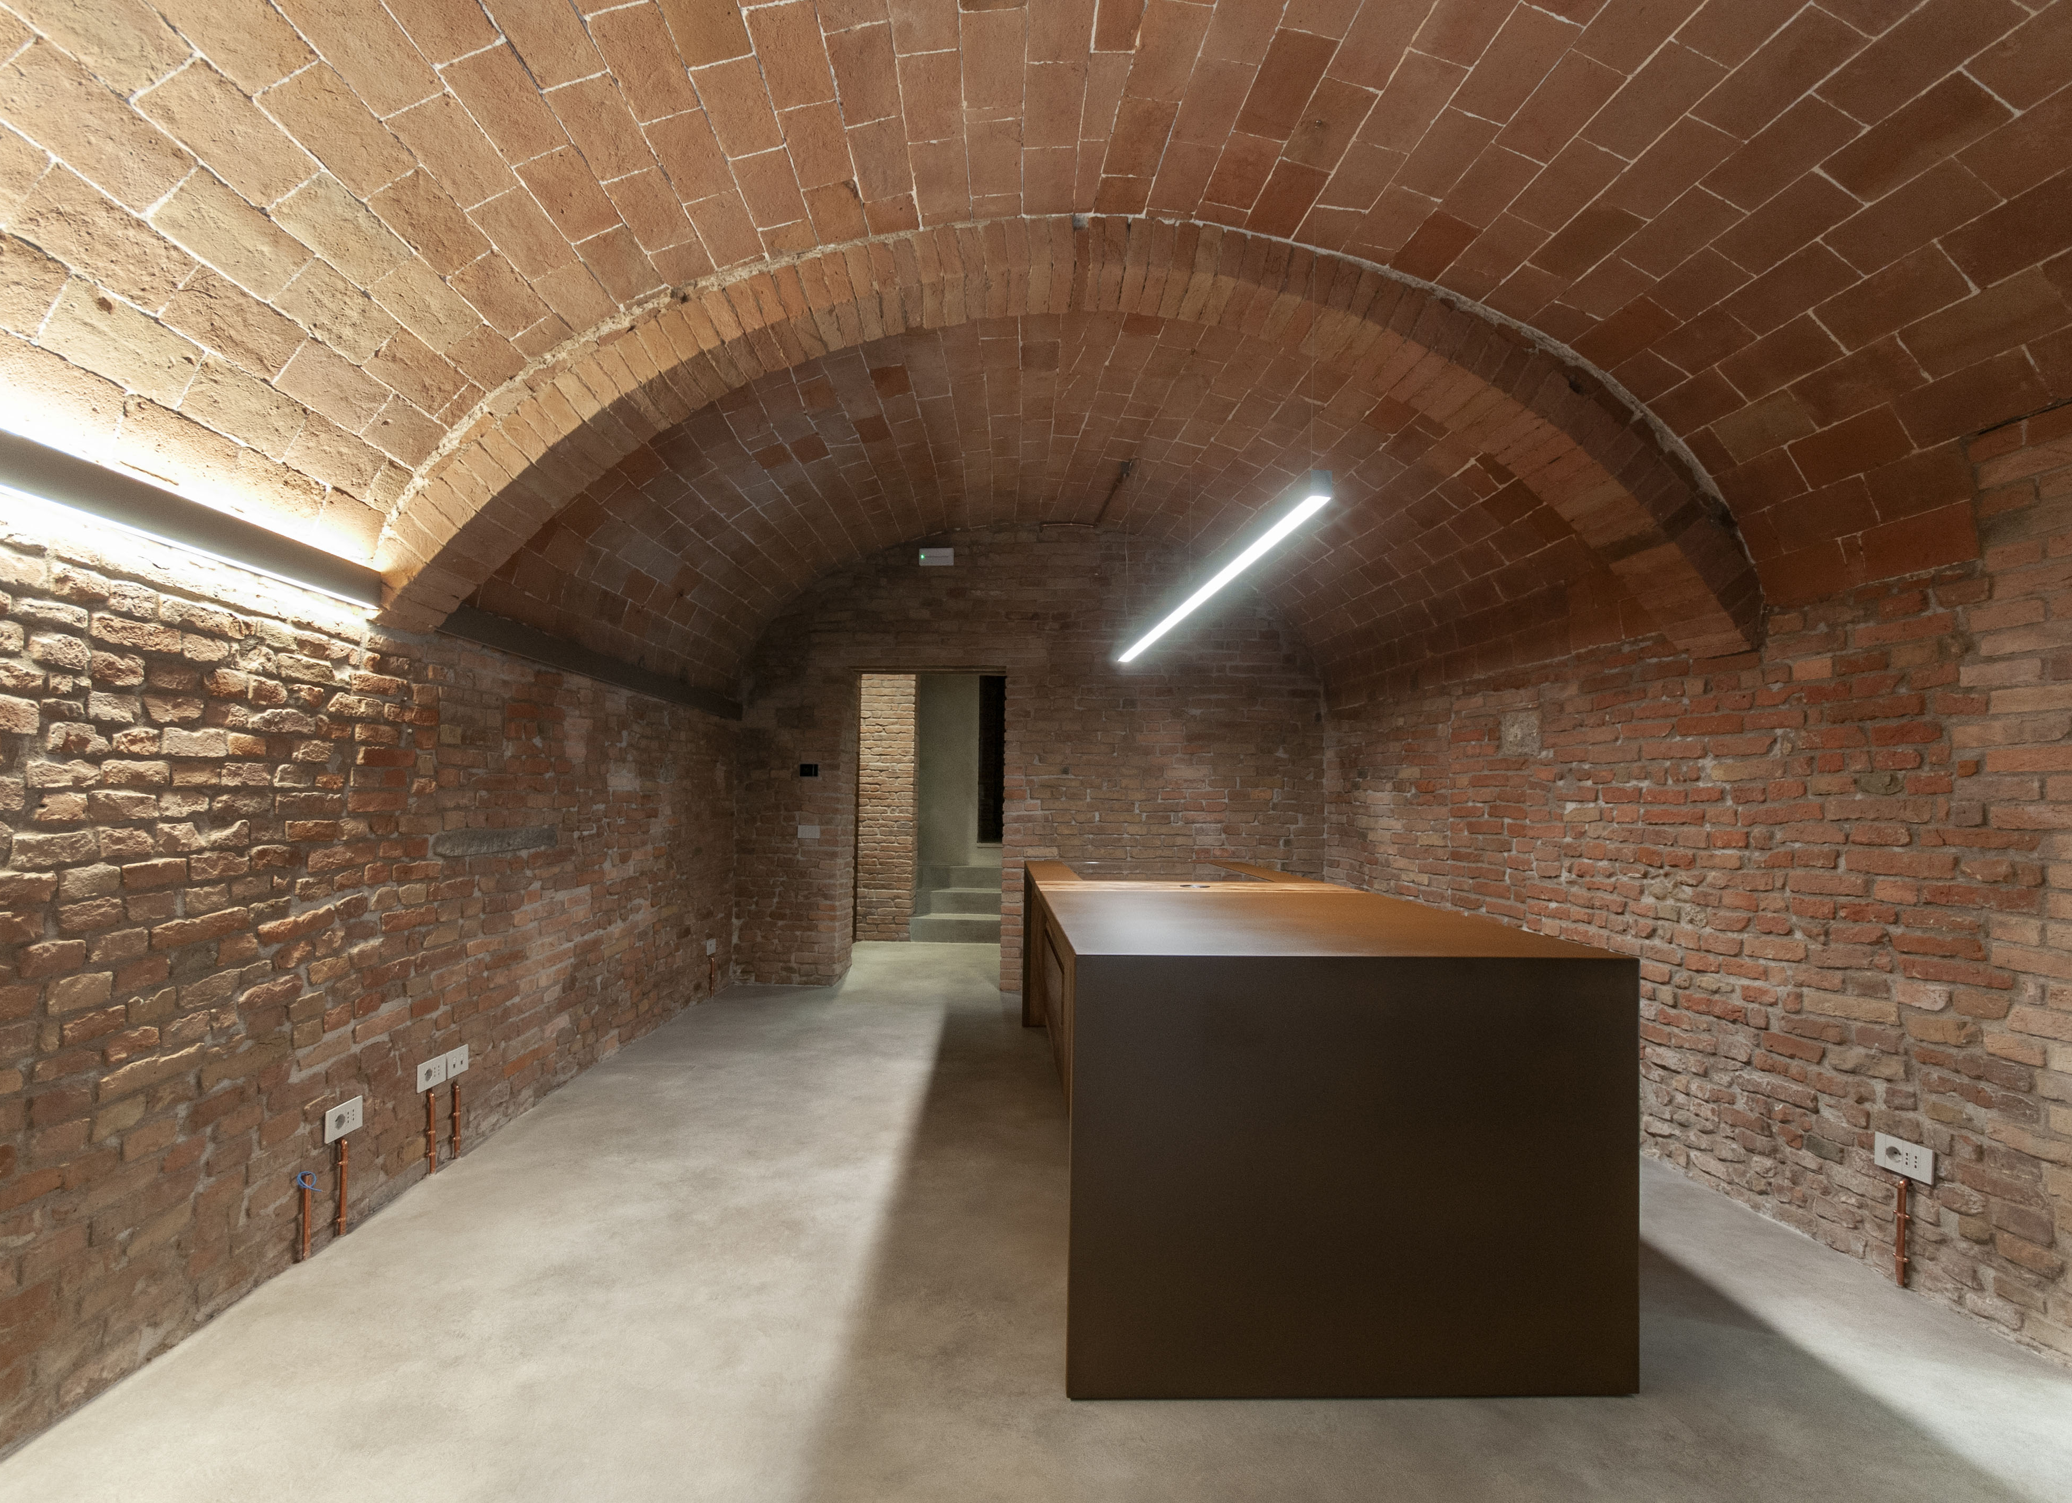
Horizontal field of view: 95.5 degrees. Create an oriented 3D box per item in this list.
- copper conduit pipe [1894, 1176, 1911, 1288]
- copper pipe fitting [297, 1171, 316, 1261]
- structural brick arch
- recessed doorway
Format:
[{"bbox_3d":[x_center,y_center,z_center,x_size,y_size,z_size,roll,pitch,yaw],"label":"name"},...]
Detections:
[{"bbox_3d":[2.251,1.257,2.457,0.024,0.272,0.026,1,-3,-8],"label":"copper conduit pipe"},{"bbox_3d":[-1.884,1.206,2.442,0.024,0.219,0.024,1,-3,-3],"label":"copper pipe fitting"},{"bbox_3d":[0.168,-0.966,2.958,4.120,1.285,0.300,1,-3,-3],"label":"structural brick arch"},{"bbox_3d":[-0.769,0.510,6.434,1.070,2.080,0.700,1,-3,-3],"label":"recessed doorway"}]

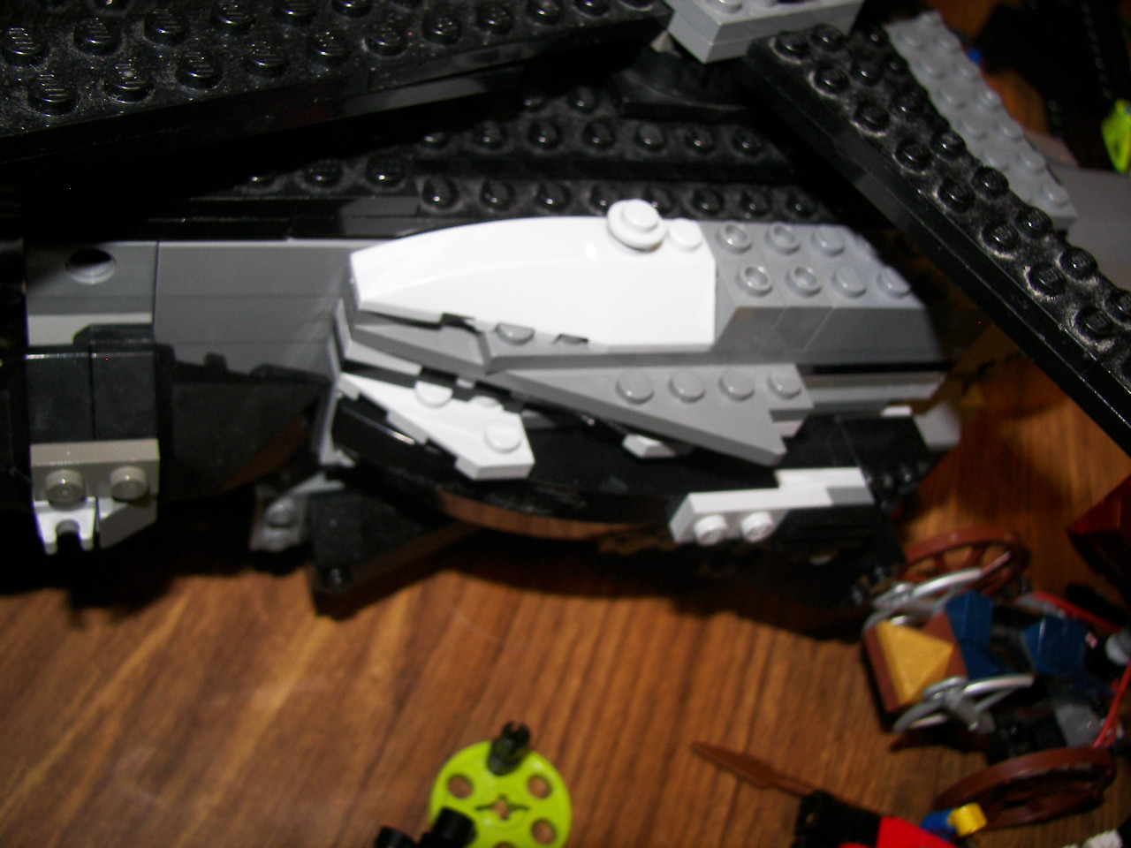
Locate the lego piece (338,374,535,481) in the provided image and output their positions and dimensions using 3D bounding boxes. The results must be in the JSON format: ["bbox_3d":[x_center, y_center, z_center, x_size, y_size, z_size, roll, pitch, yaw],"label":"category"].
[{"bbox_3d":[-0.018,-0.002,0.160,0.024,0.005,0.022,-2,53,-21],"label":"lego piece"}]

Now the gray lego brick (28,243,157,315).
[{"bbox_3d":[-0.064,-0.022,0.157,0.016,0.013,0.008,-3,55,-23],"label":"gray lego brick"}]

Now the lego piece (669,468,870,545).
[{"bbox_3d":[0.032,0.013,0.182,0.032,0.008,0.008,-3,55,-23],"label":"lego piece"}]

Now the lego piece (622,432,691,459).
[{"bbox_3d":[0.013,0.002,0.170,0.011,0.003,0.006,-3,55,-23],"label":"lego piece"}]

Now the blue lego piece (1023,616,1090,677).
[{"bbox_3d":[0.084,0.037,0.199,0.008,0.006,0.008,7,50,-14],"label":"blue lego piece"}]

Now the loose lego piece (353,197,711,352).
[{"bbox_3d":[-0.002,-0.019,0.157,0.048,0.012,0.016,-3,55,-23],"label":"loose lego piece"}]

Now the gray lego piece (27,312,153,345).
[{"bbox_3d":[-0.064,-0.012,0.160,0.016,0.003,0.006,-3,55,-23],"label":"gray lego piece"}]

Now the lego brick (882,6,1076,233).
[{"bbox_3d":[0.067,-0.055,0.201,0.016,0.005,0.058,-2,53,-21],"label":"lego brick"}]

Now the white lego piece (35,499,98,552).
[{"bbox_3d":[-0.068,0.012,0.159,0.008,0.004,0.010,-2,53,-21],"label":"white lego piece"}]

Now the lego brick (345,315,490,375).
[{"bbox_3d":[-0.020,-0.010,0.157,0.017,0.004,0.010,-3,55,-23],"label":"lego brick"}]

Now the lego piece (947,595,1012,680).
[{"bbox_3d":[0.072,0.037,0.200,0.008,0.006,0.015,7,50,-14],"label":"lego piece"}]

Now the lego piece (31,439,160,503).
[{"bbox_3d":[-0.064,0.007,0.162,0.016,0.008,0.005,-3,55,-23],"label":"lego piece"}]

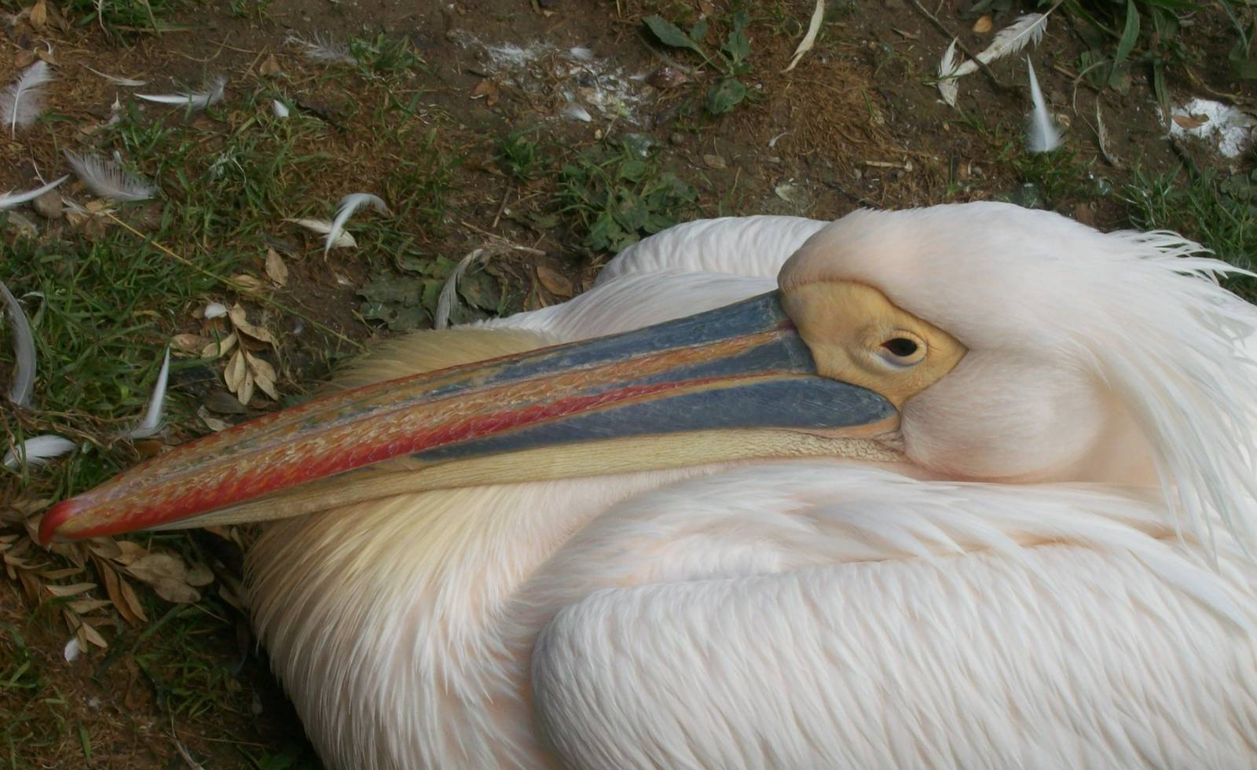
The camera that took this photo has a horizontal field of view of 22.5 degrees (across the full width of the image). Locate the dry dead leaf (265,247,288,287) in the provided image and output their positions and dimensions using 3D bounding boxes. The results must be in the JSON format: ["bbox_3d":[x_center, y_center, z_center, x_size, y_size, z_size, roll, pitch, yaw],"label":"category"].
[{"bbox_3d":[-0.195,-0.065,1.754,0.011,0.007,0.029,-15,54,-12],"label":"dry dead leaf"}]

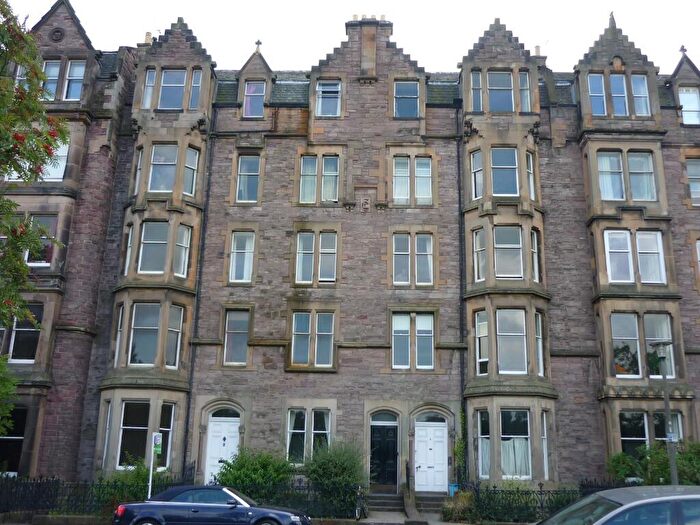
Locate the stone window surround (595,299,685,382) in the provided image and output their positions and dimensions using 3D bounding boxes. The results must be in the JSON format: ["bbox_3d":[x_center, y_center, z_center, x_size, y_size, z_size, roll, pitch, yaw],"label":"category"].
[{"bbox_3d":[11.425,3.082,26.456,2.974,3.192,0.650,1,-16,2],"label":"stone window surround"}]

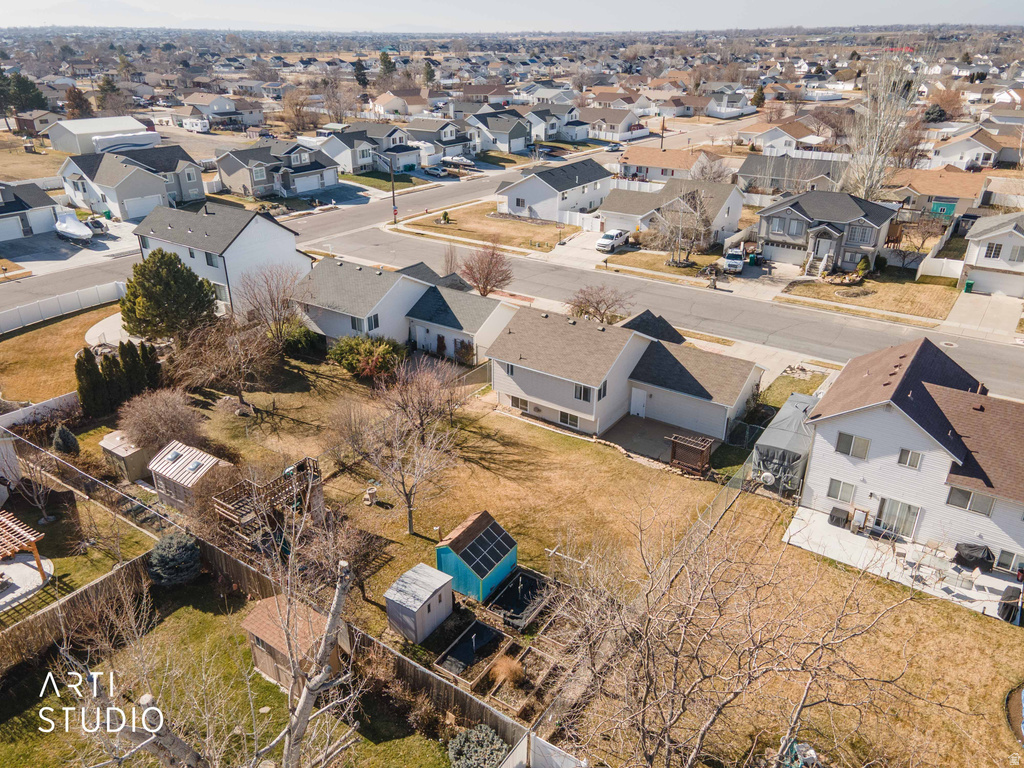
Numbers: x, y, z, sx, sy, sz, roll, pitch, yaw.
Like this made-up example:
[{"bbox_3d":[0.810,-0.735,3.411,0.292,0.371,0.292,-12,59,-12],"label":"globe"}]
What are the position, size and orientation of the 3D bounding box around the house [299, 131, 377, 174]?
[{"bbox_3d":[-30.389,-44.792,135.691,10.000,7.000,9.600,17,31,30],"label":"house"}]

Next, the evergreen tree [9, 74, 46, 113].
[{"bbox_3d":[-145.928,-86.084,212.036,10.980,11.660,10.980,17,31,30],"label":"evergreen tree"}]

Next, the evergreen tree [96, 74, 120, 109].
[{"bbox_3d":[-131.531,-94.849,231.528,6.500,10.000,6.500,0,27,0],"label":"evergreen tree"}]

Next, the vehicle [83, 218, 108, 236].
[{"bbox_3d":[-55.728,-21.146,95.324,3.900,1.700,2.000,17,31,32],"label":"vehicle"}]

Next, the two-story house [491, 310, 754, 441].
[{"bbox_3d":[7.980,-1.335,49.174,15.900,6.200,12.300,17,31,32],"label":"two-story house"}]

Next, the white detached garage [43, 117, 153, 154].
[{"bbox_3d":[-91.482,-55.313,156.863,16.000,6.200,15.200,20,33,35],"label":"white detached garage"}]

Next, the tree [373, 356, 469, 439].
[{"bbox_3d":[-5.851,1.149,44.631,6.000,5.700,5.800,0,26,0],"label":"tree"}]

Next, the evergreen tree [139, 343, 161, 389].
[{"bbox_3d":[-26.877,-1.334,52.636,1.500,4.000,1.500,0,27,0],"label":"evergreen tree"}]

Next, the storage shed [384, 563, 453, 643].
[{"bbox_3d":[-4.120,9.616,31.361,1.950,2.000,2.450,17,30,31],"label":"storage shed"}]

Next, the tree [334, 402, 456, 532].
[{"bbox_3d":[-5.933,4.784,36.871,5.800,7.300,5.600,0,27,0],"label":"tree"}]

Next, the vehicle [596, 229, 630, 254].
[{"bbox_3d":[12.584,-17.615,86.950,2.070,1.970,6.010,15,30,27],"label":"vehicle"}]

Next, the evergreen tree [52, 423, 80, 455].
[{"bbox_3d":[-28.165,3.304,44.562,1.750,1.950,1.750,0,26,0],"label":"evergreen tree"}]

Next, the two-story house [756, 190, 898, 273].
[{"bbox_3d":[36.681,-18.262,82.709,12.710,7.190,13.200,17,31,30],"label":"two-story house"}]

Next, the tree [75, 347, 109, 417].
[{"bbox_3d":[-28.417,-0.153,47.817,1.970,4.830,1.970,17,31,30],"label":"tree"}]

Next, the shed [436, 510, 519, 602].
[{"bbox_3d":[-1.550,8.062,33.854,2.500,2.650,3.050,17,30,31],"label":"shed"}]

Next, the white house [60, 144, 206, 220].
[{"bbox_3d":[-54.236,-30.254,104.768,18.140,7.040,16.410,21,33,35],"label":"white house"}]

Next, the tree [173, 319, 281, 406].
[{"bbox_3d":[-20.369,-1.398,50.782,7.300,5.800,6.900,0,27,0],"label":"tree"}]

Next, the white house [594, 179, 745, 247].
[{"bbox_3d":[21.402,-23.900,95.507,16.500,6.500,12.000,17,31,32],"label":"white house"}]

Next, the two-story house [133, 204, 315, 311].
[{"bbox_3d":[-29.260,-13.958,72.403,14.600,8.800,10.900,17,30,31],"label":"two-story house"}]

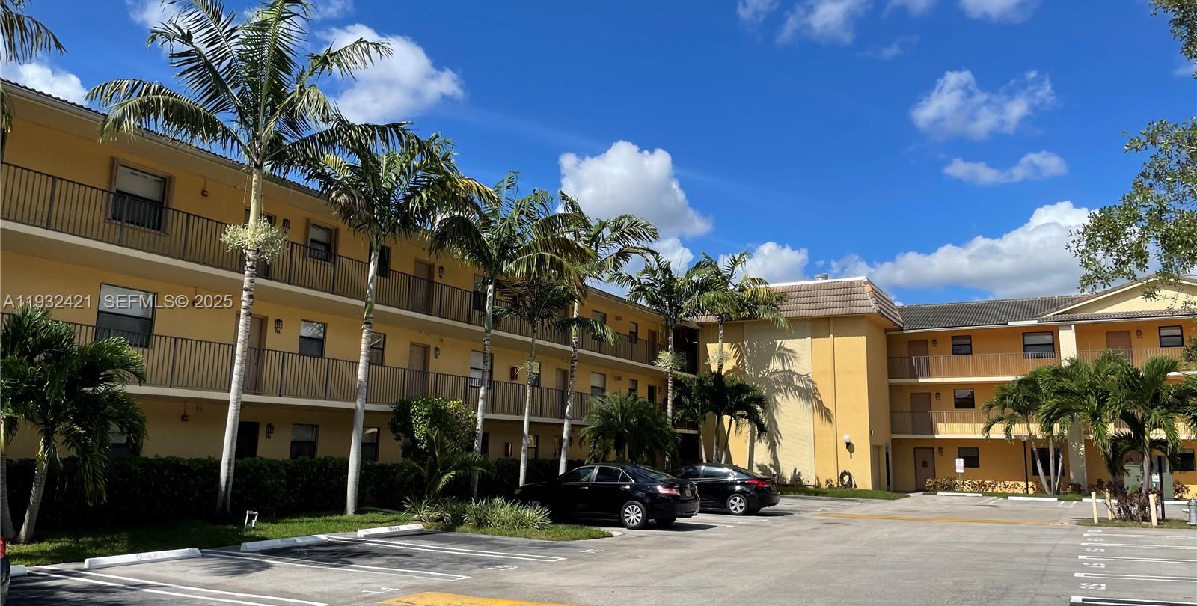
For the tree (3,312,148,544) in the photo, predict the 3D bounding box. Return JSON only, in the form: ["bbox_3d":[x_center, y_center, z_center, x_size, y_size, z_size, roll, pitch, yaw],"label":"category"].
[{"bbox_3d":[-9.477,1.982,15.036,3.100,3.900,2.900,7,-11,-31],"label":"tree"}]

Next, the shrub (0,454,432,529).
[{"bbox_3d":[-8.332,4.191,20.568,1.150,1.300,11.400,-4,-10,28],"label":"shrub"}]

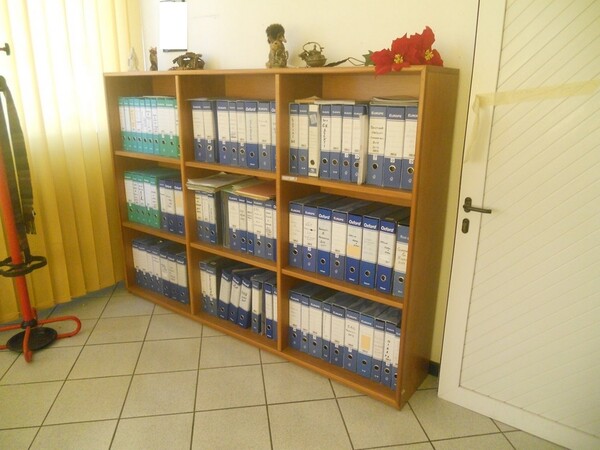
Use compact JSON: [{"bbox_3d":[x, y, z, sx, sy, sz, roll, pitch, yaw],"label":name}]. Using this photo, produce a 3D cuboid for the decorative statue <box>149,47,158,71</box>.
[{"bbox_3d":[-0.934,-1.050,2.986,0.055,0.165,0.050,12,20,35],"label":"decorative statue"}]

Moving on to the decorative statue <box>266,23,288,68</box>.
[{"bbox_3d":[-0.116,-0.914,2.411,0.100,0.236,0.090,12,20,35],"label":"decorative statue"}]

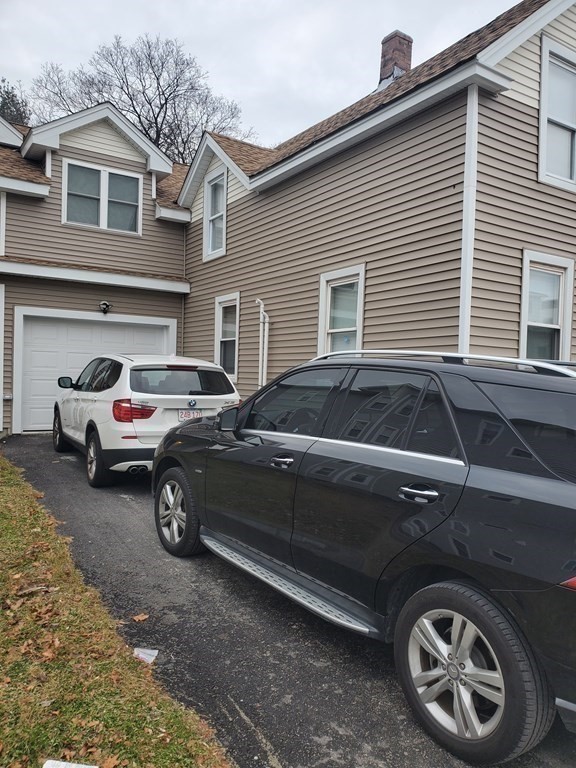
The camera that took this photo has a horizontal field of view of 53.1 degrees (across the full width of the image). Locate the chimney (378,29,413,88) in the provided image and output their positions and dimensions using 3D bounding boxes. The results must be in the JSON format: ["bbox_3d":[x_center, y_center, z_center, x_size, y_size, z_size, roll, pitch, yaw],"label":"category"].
[{"bbox_3d":[2.170,-6.360,11.490,0.420,1.030,0.420,1,1,-33],"label":"chimney"}]

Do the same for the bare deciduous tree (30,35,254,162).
[{"bbox_3d":[-6.400,-7.200,26.000,10.500,16.600,10.000,2,1,0],"label":"bare deciduous tree"}]

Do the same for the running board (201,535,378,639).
[{"bbox_3d":[-0.121,1.258,3.727,0.140,0.075,1.930,1,2,-36],"label":"running board"}]

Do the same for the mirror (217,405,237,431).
[{"bbox_3d":[-0.437,0.257,4.168,0.205,0.180,0.140,1,3,-36],"label":"mirror"}]

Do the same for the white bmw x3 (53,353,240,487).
[{"bbox_3d":[-2.290,0.394,8.793,1.881,1.661,4.648,1,3,-31],"label":"white bmw x3"}]

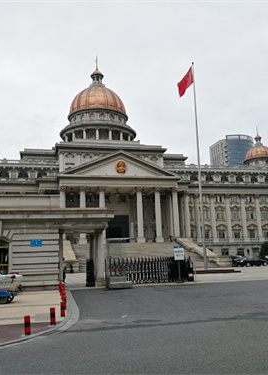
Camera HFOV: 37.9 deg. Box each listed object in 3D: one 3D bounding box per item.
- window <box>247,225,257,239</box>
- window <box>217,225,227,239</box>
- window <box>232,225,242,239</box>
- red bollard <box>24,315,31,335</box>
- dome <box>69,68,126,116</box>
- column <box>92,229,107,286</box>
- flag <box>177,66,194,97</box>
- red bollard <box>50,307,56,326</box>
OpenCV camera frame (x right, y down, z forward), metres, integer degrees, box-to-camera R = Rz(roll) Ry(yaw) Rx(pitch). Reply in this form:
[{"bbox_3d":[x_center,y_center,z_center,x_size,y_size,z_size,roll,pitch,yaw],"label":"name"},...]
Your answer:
[{"bbox_3d":[27.239,10.157,90.027,2.300,3.400,0.400,1,-11,-13],"label":"window"},{"bbox_3d":[21.260,10.597,94.742,2.456,3.556,0.450,0,-11,-14],"label":"window"},{"bbox_3d":[23.681,10.113,89.233,2.300,3.400,0.400,1,-11,-13],"label":"window"},{"bbox_3d":[-2.459,3.212,9.056,0.148,0.417,0.148,-2,-10,0],"label":"red bollard"},{"bbox_3d":[-10.676,-28.444,116.744,17.288,15.508,17.288,0,-11,-14],"label":"dome"},{"bbox_3d":[-1.895,4.066,22.400,0.630,3.320,0.630,0,-10,-9],"label":"column"},{"bbox_3d":[5.641,-11.477,42.437,1.919,3.602,0.700,0,-11,-14],"label":"flag"},{"bbox_3d":[-2.038,3.271,9.862,0.128,0.431,0.128,0,-11,-14],"label":"red bollard"}]

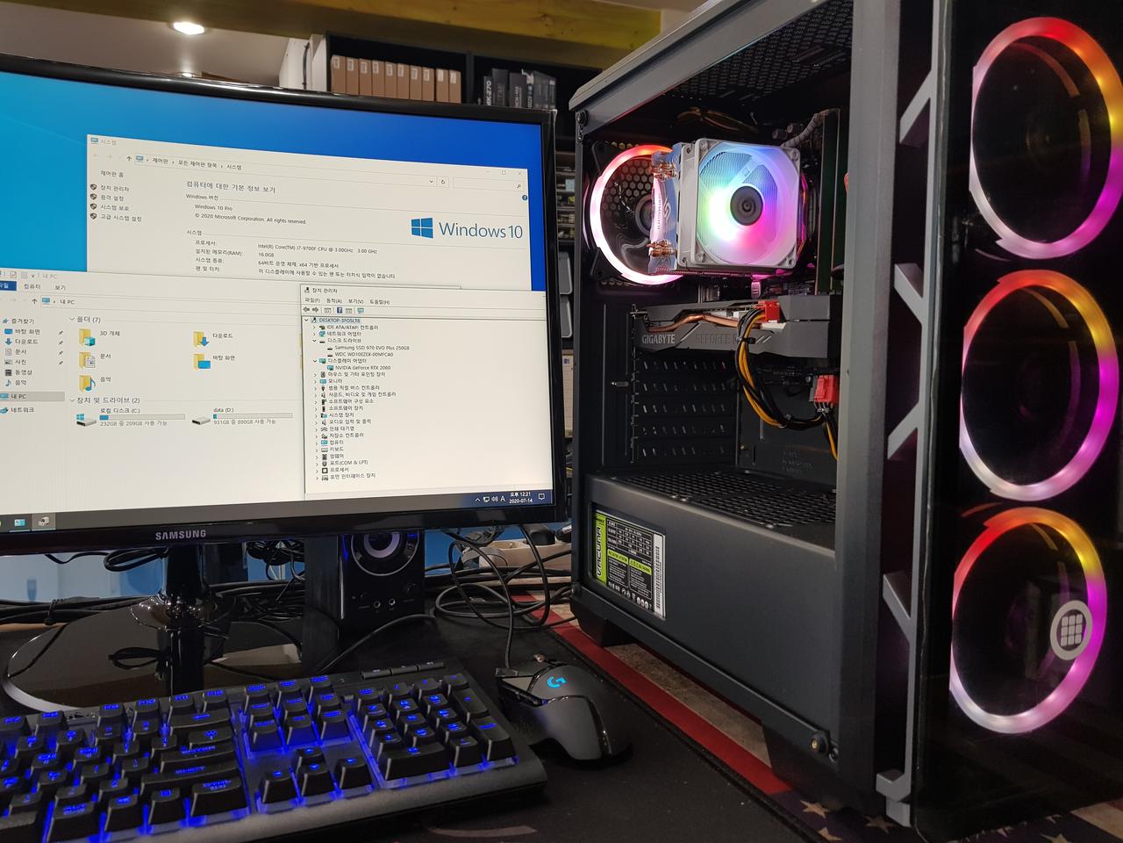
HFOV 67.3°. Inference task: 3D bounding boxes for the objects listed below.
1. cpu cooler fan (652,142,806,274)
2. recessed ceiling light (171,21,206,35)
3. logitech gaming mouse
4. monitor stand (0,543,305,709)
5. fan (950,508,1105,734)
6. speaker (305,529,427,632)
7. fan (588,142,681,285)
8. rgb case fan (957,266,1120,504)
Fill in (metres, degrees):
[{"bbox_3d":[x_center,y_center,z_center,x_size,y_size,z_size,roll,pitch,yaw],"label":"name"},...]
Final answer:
[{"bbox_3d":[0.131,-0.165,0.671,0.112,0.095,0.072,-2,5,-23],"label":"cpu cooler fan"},{"bbox_3d":[-1.682,-1.776,3.800,0.155,0.045,0.155,0,5,0],"label":"recessed ceiling light"},{"bbox_3d":[0.000,0.182,0.567,0.075,0.040,0.130,-2,5,-26],"label":"logitech gaming mouse"},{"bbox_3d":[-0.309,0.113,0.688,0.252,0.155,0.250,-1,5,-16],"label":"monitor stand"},{"bbox_3d":[0.240,0.103,0.451,0.120,0.120,0.026,-2,5,-23],"label":"fan"},{"bbox_3d":[-0.194,0.103,0.823,0.080,0.155,0.125,-2,5,-31],"label":"speaker"},{"bbox_3d":[0.073,-0.178,0.739,0.120,0.120,0.026,-2,5,-23],"label":"fan"},{"bbox_3d":[0.241,-0.019,0.441,0.120,0.120,0.026,-2,5,-23],"label":"rgb case fan"}]

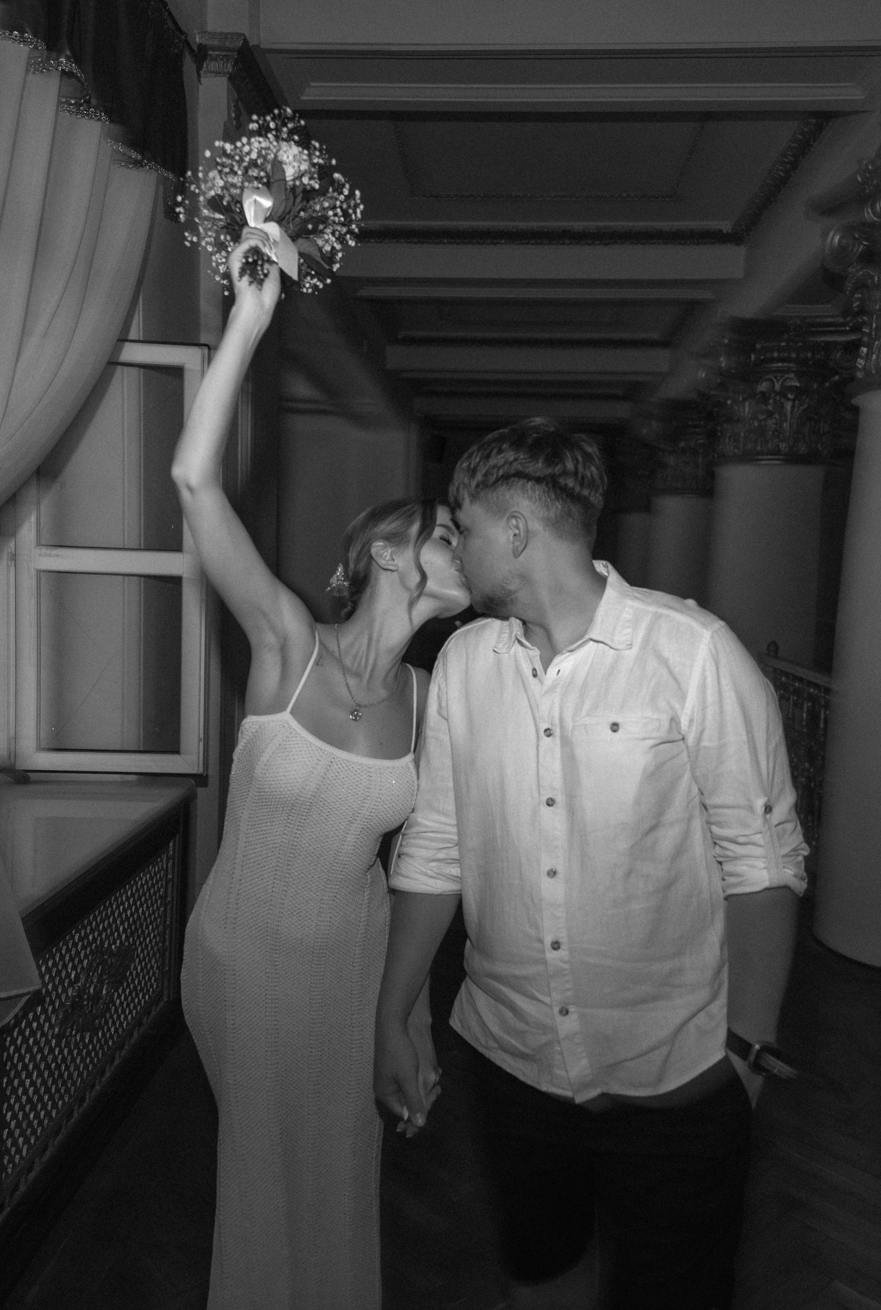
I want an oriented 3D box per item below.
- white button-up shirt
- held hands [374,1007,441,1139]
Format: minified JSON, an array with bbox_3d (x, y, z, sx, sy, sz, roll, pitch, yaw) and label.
[{"bbox_3d":[0.222,0.242,1.500,0.570,0.755,0.330,4,5,22],"label":"white button-up shirt"},{"bbox_3d":[-0.049,0.609,1.500,0.105,0.190,0.115,3,5,12],"label":"held hands"}]

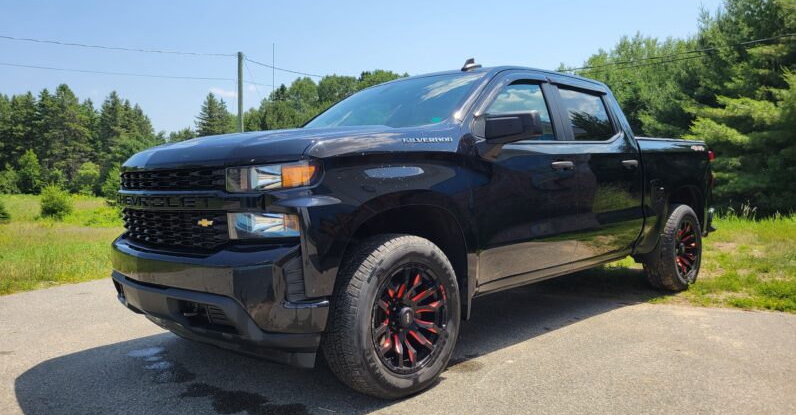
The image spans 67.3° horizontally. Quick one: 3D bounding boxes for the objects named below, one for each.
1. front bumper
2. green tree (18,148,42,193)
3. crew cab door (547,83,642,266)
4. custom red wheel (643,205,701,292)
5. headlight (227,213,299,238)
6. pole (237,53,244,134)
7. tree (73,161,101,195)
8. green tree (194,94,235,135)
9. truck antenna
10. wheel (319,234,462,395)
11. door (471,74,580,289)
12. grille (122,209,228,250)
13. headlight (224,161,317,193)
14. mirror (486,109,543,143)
[{"bbox_3d":[-1.148,0.409,3.196,0.430,0.560,2.000,-4,4,-44],"label":"front bumper"},{"bbox_3d":[-29.584,-2.850,48.000,2.100,3.600,2.100,-1,3,0],"label":"green tree"},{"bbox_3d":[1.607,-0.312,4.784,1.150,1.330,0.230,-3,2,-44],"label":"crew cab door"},{"bbox_3d":[2.650,0.396,5.769,0.830,0.830,0.300,-4,4,-44],"label":"custom red wheel"},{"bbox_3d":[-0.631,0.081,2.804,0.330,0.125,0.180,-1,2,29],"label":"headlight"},{"bbox_3d":[-8.539,-4.214,33.128,0.280,8.800,0.280,-2,2,-22],"label":"pole"},{"bbox_3d":[-25.008,-2.328,48.000,2.300,2.800,2.300,-2,2,-22],"label":"tree"},{"bbox_3d":[-18.462,-6.345,60.148,4.600,10.200,4.600,-2,2,-22],"label":"green tree"},{"bbox_3d":[0.585,-1.148,4.837,0.225,0.100,0.070,-4,4,-44],"label":"truck antenna"},{"bbox_3d":[-0.024,0.571,3.181,0.280,0.835,0.835,0,2,44],"label":"wheel"},{"bbox_3d":[0.764,-0.247,3.855,1.160,1.355,0.280,-4,4,-44],"label":"door"},{"bbox_3d":[-1.266,0.128,3.239,0.160,0.200,1.230,-3,2,-44],"label":"grille"},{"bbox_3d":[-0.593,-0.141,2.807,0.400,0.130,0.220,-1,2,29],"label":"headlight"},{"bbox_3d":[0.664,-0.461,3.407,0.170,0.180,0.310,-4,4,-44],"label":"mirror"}]

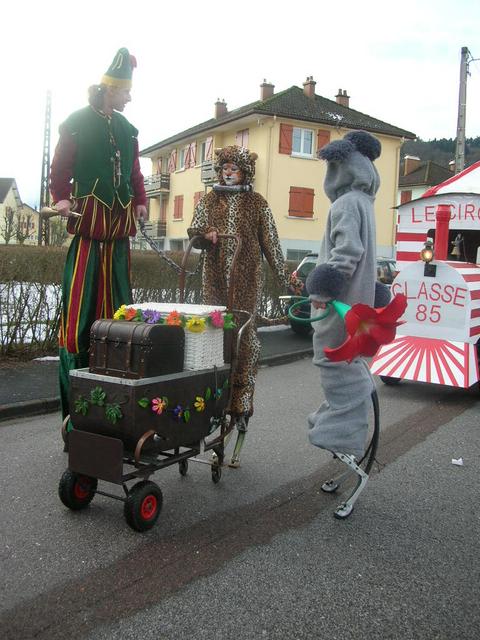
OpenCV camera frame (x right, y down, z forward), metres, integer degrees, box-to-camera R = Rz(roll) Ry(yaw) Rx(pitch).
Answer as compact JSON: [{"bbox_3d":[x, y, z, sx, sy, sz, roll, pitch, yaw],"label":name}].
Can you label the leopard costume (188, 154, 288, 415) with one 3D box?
[{"bbox_3d":[-0.019,-0.220,4.448,0.670,1.870,0.480,3,5,9],"label":"leopard costume"}]

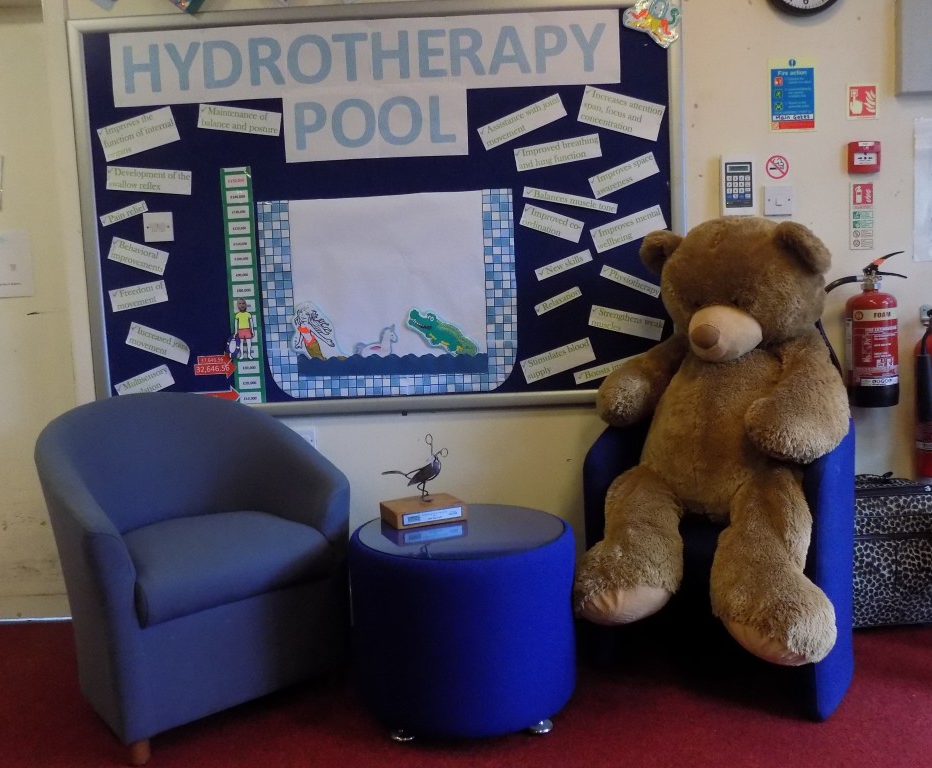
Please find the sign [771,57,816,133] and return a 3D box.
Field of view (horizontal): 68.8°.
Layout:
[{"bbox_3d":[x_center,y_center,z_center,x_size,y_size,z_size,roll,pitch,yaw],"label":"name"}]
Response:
[{"bbox_3d":[0.968,-0.856,2.012,0.139,0.216,0.004,-2,4,2],"label":"sign"}]

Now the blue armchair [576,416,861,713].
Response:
[{"bbox_3d":[0.710,0.361,1.831,0.581,0.727,0.591,1,5,37],"label":"blue armchair"}]

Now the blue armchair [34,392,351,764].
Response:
[{"bbox_3d":[-0.739,0.415,1.809,0.641,0.727,0.661,-6,6,-40],"label":"blue armchair"}]

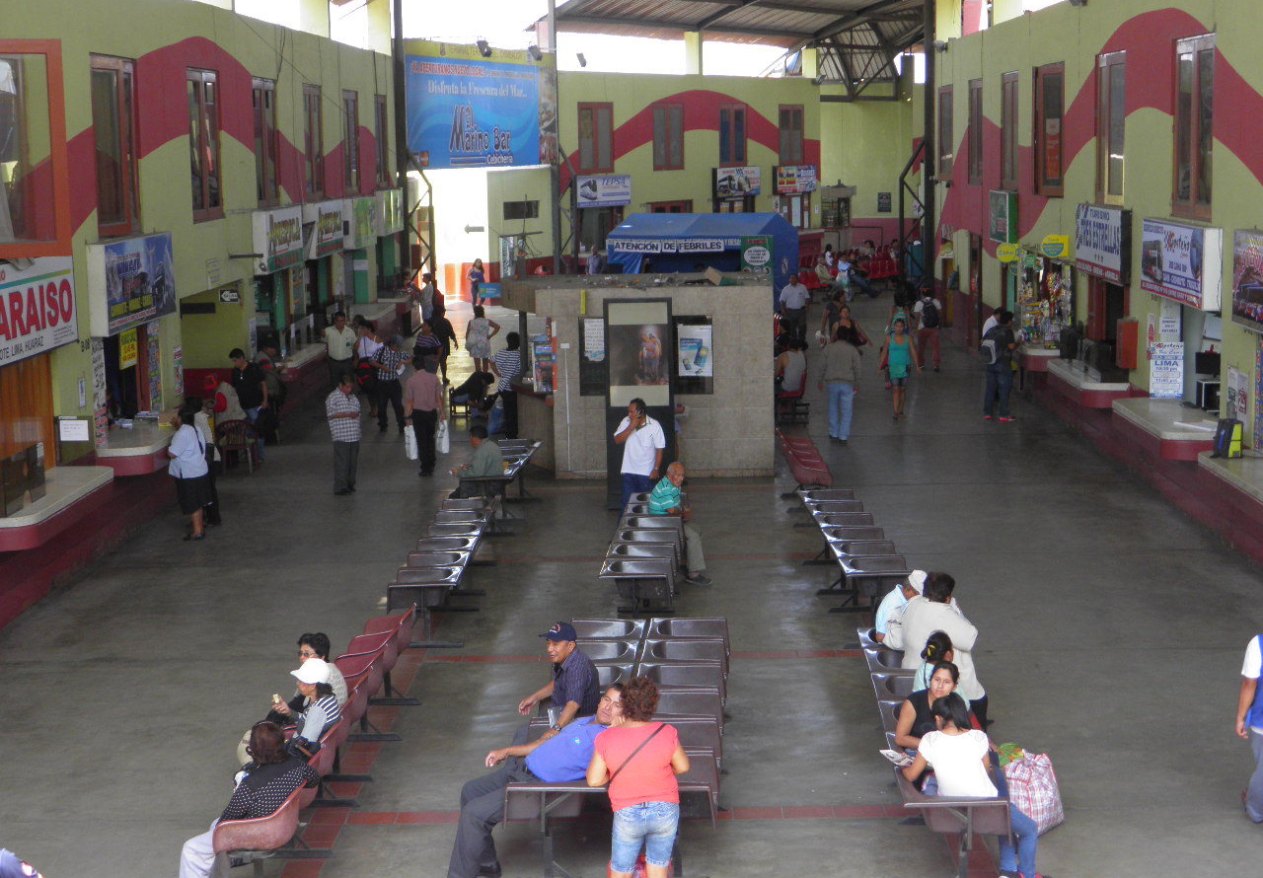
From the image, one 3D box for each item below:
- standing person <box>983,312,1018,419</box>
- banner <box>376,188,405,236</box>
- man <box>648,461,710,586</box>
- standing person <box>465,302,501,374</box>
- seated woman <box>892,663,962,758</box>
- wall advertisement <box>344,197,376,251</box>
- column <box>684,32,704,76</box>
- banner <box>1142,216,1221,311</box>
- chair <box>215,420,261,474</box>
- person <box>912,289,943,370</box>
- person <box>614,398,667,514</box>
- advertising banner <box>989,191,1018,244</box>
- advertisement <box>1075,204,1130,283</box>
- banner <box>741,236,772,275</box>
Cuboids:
[{"bbox_3d":[6.001,-1.198,32.773,0.500,1.730,0.500,-5,9,-23],"label":"standing person"},{"bbox_3d":[-5.304,-5.031,44.328,0.170,0.980,3.000,-1,8,1],"label":"banner"},{"bbox_3d":[0.501,0.830,20.751,0.622,1.197,0.480,2,9,18],"label":"man"},{"bbox_3d":[-2.812,-1.738,37.830,0.620,1.570,0.360,0,9,6],"label":"standing person"},{"bbox_3d":[2.046,1.976,12.637,0.800,1.180,0.560,4,10,33],"label":"seated woman"},{"bbox_3d":[-5.394,-4.349,40.032,0.190,0.960,2.900,-1,8,1],"label":"wall advertisement"},{"bbox_3d":[1.968,-12.167,63.376,0.500,1.360,0.270,6,11,41],"label":"column"},{"bbox_3d":[6.935,-2.247,25.372,0.231,0.964,3.113,-1,9,1],"label":"banner"},{"bbox_3d":[-5.616,0.057,28.789,0.570,0.790,0.550,-2,9,-6],"label":"chair"},{"bbox_3d":[5.699,-2.127,38.568,0.540,1.531,0.420,-2,9,-3],"label":"person"},{"bbox_3d":[0.083,0.354,22.505,0.540,1.633,0.350,2,9,21],"label":"person"},{"bbox_3d":[6.644,-3.993,35.809,0.180,0.900,2.300,-1,8,1],"label":"advertising banner"},{"bbox_3d":[6.662,-2.773,28.345,0.160,0.962,3.086,-1,9,1],"label":"advertisement"},{"bbox_3d":[3.010,-4.059,47.886,0.760,1.600,0.040,0,9,4],"label":"banner"}]

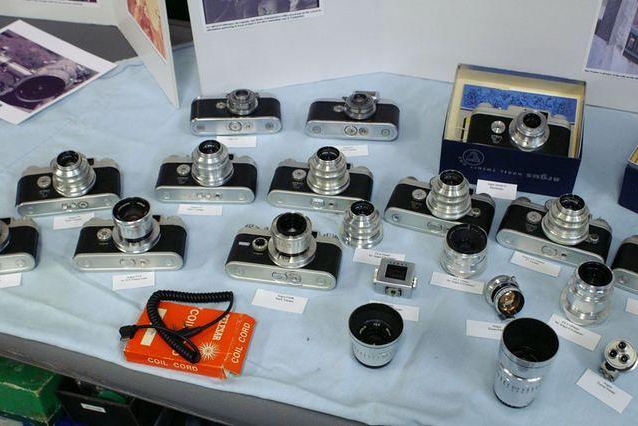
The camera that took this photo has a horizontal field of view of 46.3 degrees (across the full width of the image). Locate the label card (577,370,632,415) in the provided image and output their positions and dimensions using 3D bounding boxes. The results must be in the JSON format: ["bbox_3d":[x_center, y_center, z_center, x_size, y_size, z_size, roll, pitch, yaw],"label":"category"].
[{"bbox_3d":[0.295,0.183,0.770,0.051,0.001,0.025,34,54,31],"label":"label card"}]

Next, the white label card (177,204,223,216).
[{"bbox_3d":[-0.154,-0.005,0.973,0.057,0.001,0.019,1,44,3],"label":"white label card"}]

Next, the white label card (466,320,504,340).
[{"bbox_3d":[0.191,0.130,0.821,0.055,0.002,0.022,6,43,8],"label":"white label card"}]

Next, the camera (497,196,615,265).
[{"bbox_3d":[0.292,0.007,0.899,0.133,0.071,0.076,17,46,20],"label":"camera"}]

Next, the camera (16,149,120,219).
[{"bbox_3d":[-0.329,-0.052,0.978,0.133,0.071,0.076,-6,50,-7],"label":"camera"}]

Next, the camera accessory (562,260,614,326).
[{"bbox_3d":[0.297,0.087,0.820,0.049,0.059,0.049,-2,43,0],"label":"camera accessory"}]

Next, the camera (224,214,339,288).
[{"bbox_3d":[-0.039,0.029,0.883,0.133,0.082,0.075,6,43,6],"label":"camera"}]

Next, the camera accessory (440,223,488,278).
[{"bbox_3d":[0.173,0.045,0.885,0.056,0.040,0.056,-2,43,0],"label":"camera accessory"}]

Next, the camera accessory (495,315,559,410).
[{"bbox_3d":[0.204,0.153,0.747,0.056,0.084,0.056,0,43,0],"label":"camera accessory"}]

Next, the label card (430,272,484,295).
[{"bbox_3d":[0.165,0.083,0.883,0.061,0.002,0.019,11,44,11],"label":"label card"}]

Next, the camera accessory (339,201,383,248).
[{"bbox_3d":[0.053,0.011,0.918,0.053,0.048,0.053,-1,44,1],"label":"camera accessory"}]

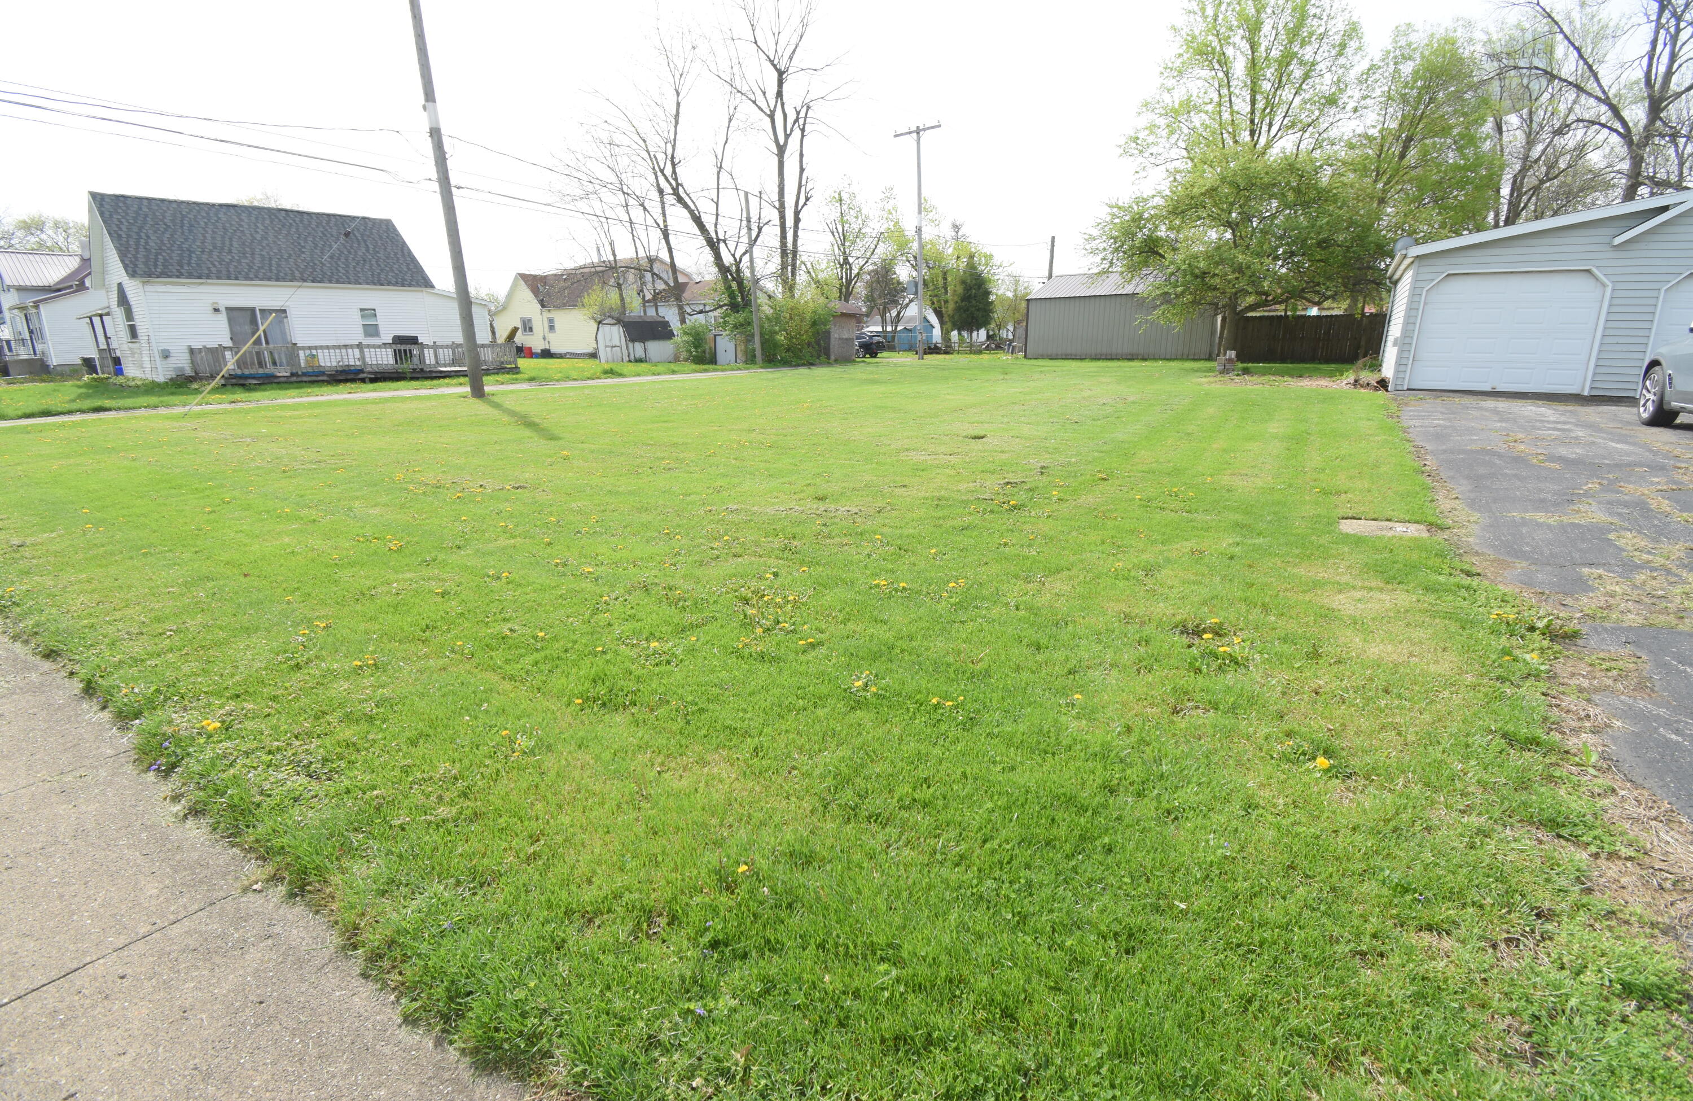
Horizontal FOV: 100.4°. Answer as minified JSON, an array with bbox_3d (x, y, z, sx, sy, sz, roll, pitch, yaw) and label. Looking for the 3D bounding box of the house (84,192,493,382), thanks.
[{"bbox_3d":[-21.800,-10.436,28.706,8.400,6.100,11.000,15,23,41],"label":"house"}]

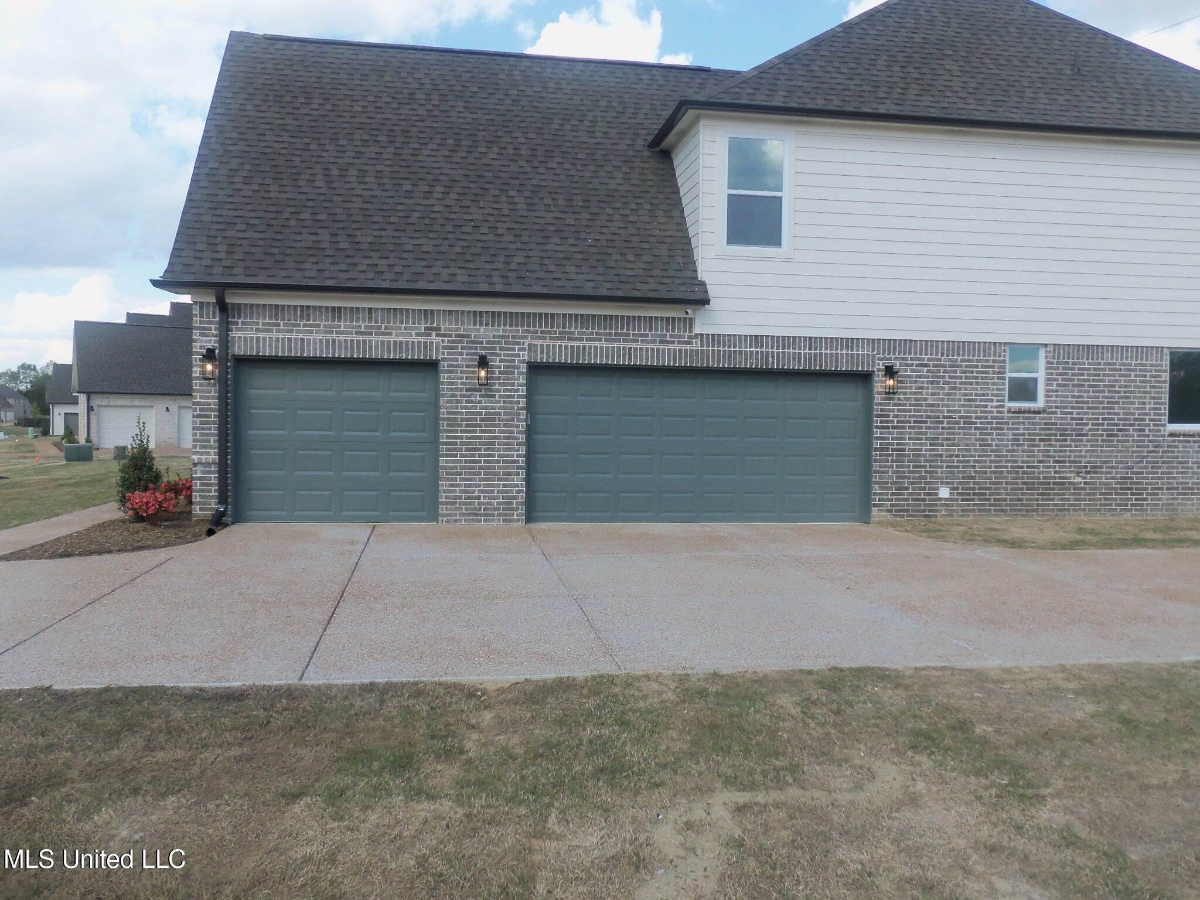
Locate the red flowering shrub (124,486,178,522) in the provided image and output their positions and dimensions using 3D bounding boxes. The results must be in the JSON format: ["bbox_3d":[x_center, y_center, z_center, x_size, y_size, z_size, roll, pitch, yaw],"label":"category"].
[{"bbox_3d":[-5.791,0.706,12.631,0.644,0.424,0.680,1,2,-8],"label":"red flowering shrub"}]

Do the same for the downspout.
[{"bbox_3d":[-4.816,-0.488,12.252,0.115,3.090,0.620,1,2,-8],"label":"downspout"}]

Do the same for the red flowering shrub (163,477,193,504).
[{"bbox_3d":[-6.092,0.606,14.354,0.640,0.407,0.640,1,2,-8],"label":"red flowering shrub"}]

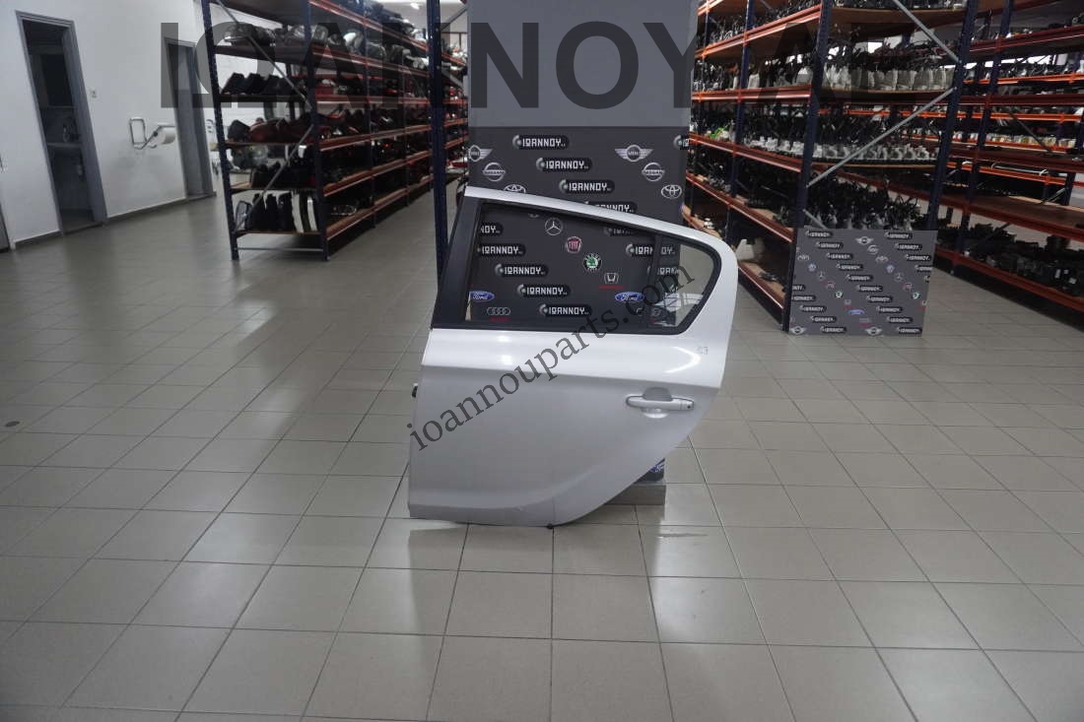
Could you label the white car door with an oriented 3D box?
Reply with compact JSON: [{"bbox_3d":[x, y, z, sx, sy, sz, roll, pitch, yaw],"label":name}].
[{"bbox_3d":[0.080,0.020,2.424,1.085,1.150,0.190,1,14,0],"label":"white car door"}]

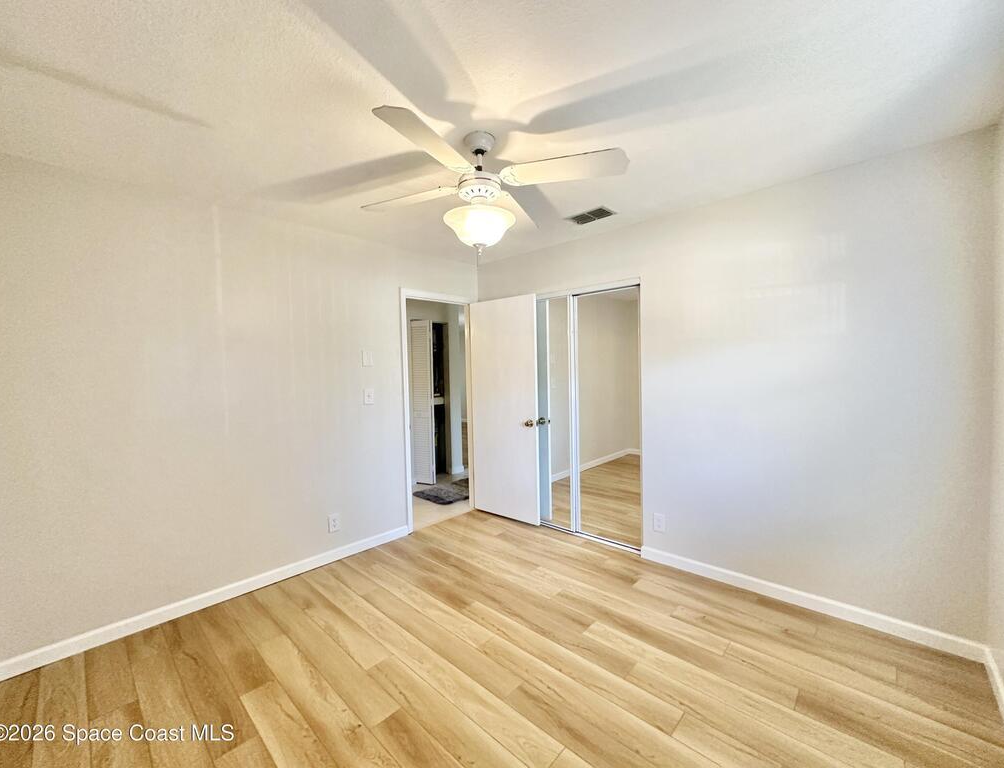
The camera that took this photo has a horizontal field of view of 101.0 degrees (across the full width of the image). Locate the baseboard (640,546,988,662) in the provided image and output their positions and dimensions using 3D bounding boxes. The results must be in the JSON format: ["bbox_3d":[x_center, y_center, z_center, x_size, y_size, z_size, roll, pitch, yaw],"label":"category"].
[{"bbox_3d":[1.641,1.246,2.488,1.662,0.087,0.016,1,3,43],"label":"baseboard"}]

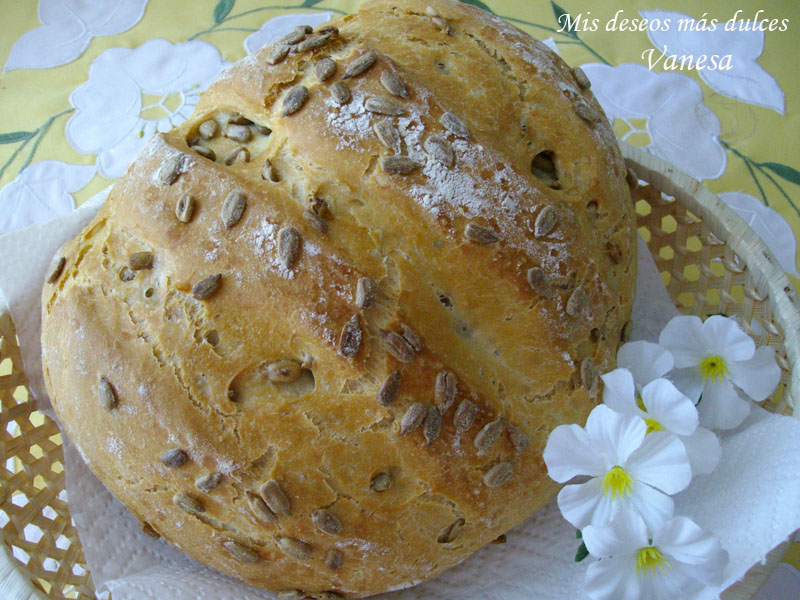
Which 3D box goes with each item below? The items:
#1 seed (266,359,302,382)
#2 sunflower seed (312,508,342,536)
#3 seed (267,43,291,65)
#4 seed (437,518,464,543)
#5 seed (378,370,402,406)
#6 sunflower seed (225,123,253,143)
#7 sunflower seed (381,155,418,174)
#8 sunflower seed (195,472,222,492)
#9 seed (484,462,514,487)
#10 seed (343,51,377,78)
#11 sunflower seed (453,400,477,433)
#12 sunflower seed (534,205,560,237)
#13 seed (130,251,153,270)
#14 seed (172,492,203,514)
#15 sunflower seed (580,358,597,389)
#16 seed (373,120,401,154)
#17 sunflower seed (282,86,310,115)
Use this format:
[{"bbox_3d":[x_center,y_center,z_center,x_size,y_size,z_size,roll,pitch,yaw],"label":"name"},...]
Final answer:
[{"bbox_3d":[-0.034,0.021,0.242,0.010,0.003,0.006,2,81,-1],"label":"seed"},{"bbox_3d":[-0.019,0.057,0.215,0.009,0.004,0.005,39,93,-11],"label":"sunflower seed"},{"bbox_3d":[-0.043,-0.088,0.297,0.010,0.003,0.005,-38,74,-8],"label":"seed"},{"bbox_3d":[0.014,0.063,0.229,0.010,0.005,0.004,-42,30,-2],"label":"seed"},{"bbox_3d":[-0.003,0.025,0.242,0.005,0.003,0.011,32,81,0],"label":"seed"},{"bbox_3d":[-0.054,-0.056,0.278,0.009,0.005,0.005,14,69,14],"label":"sunflower seed"},{"bbox_3d":[0.000,-0.040,0.244,0.011,0.003,0.005,9,67,-2],"label":"sunflower seed"},{"bbox_3d":[-0.054,0.052,0.237,0.009,0.004,0.004,-24,87,6],"label":"sunflower seed"},{"bbox_3d":[0.029,0.051,0.242,0.010,0.005,0.003,-25,27,-17],"label":"seed"},{"bbox_3d":[-0.012,-0.070,0.249,0.005,0.003,0.011,41,71,18],"label":"seed"},{"bbox_3d":[0.017,0.031,0.219,0.005,0.004,0.009,28,83,-14],"label":"sunflower seed"},{"bbox_3d":[0.042,-0.022,0.238,0.005,0.004,0.011,36,68,-7],"label":"sunflower seed"},{"bbox_3d":[-0.081,-0.012,0.259,0.009,0.004,0.005,-14,70,9],"label":"seed"},{"bbox_3d":[-0.061,0.059,0.242,0.010,0.003,0.004,26,90,3],"label":"seed"},{"bbox_3d":[0.059,0.024,0.263,0.005,0.003,0.009,-12,93,-16],"label":"sunflower seed"},{"bbox_3d":[-0.003,-0.053,0.267,0.005,0.004,0.013,-22,71,-10],"label":"seed"},{"bbox_3d":[-0.032,-0.062,0.259,0.005,0.003,0.013,23,65,20],"label":"sunflower seed"}]

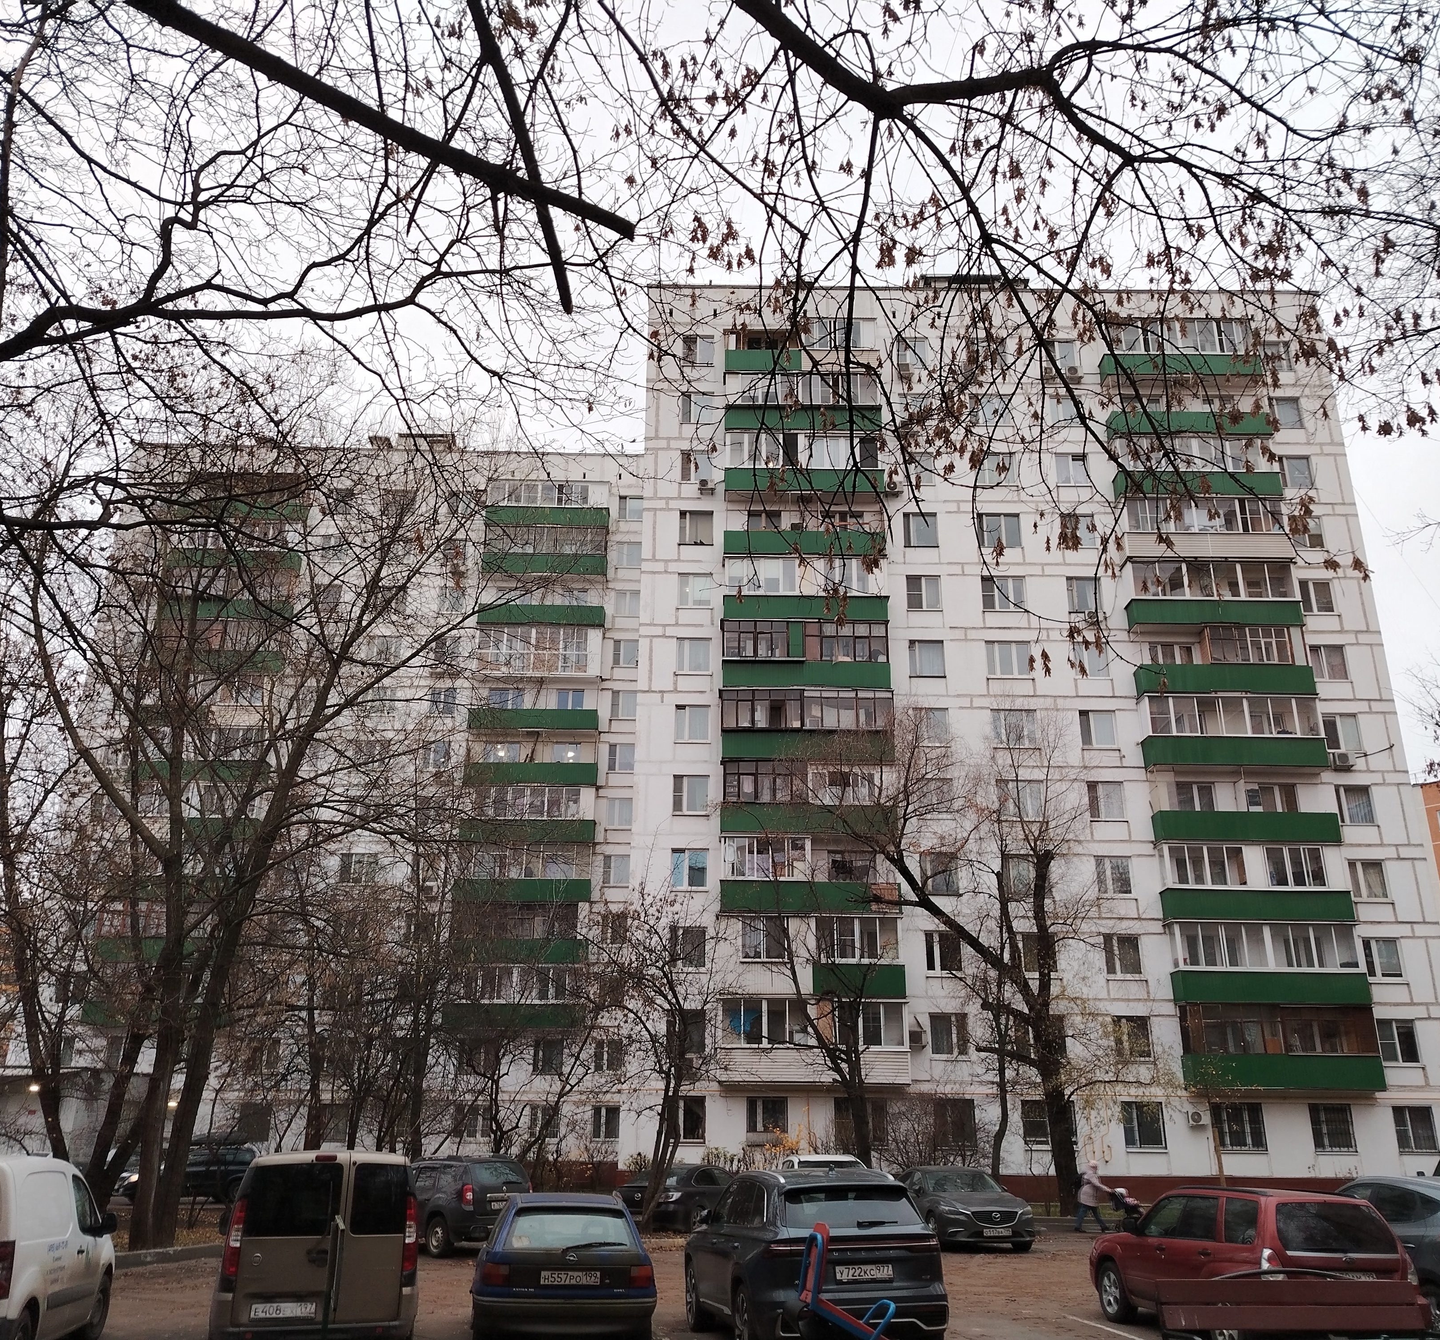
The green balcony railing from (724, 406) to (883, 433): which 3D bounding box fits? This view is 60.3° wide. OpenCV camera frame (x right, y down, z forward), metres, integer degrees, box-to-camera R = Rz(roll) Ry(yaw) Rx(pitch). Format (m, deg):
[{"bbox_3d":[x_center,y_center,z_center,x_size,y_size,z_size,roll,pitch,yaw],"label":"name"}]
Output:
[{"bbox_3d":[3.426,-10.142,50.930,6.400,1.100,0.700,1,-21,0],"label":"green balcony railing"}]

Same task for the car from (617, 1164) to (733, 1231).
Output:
[{"bbox_3d":[-0.437,12.494,29.269,1.800,1.450,4.700,-14,-25,34],"label":"car"}]

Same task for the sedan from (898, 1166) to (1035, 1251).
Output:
[{"bbox_3d":[4.693,10.873,25.058,1.840,1.450,4.850,4,-21,-10],"label":"sedan"}]

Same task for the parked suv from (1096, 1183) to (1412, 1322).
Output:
[{"bbox_3d":[5.844,6.738,14.110,1.740,1.600,4.450,4,-21,-9],"label":"parked suv"}]

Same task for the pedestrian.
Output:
[{"bbox_3d":[9.293,13.176,31.011,0.780,1.650,0.550,1,-21,0],"label":"pedestrian"}]

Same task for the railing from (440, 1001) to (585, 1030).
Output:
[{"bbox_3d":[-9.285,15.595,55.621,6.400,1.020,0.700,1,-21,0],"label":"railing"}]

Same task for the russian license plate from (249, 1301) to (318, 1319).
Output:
[{"bbox_3d":[-3.717,5.462,10.552,0.525,0.115,0.020,8,-22,-17],"label":"russian license plate"}]

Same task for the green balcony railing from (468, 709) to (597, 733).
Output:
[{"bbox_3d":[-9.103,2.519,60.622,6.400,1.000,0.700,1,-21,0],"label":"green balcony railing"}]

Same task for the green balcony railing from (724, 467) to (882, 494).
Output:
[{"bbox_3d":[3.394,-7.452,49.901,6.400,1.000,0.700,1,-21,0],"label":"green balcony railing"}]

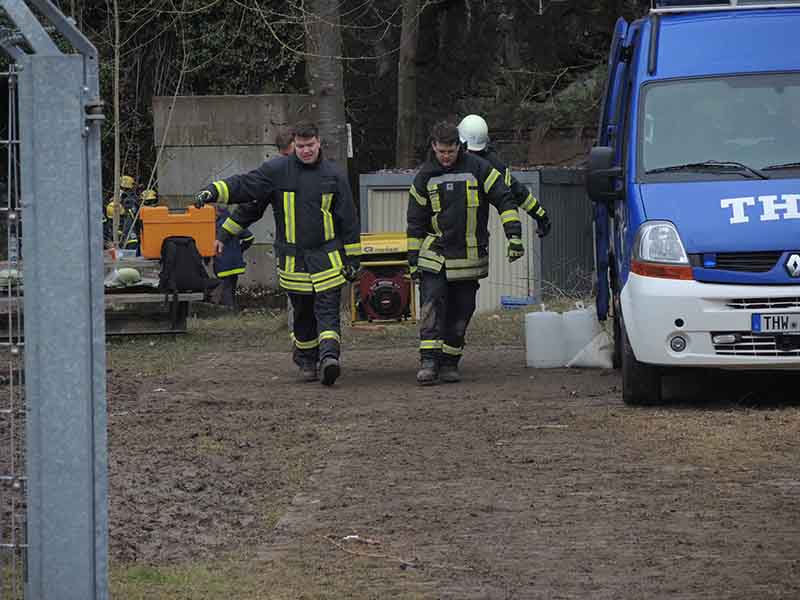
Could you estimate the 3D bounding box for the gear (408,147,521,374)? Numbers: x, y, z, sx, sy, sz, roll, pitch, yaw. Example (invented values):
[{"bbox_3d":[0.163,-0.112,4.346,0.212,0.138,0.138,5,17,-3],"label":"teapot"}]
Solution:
[{"bbox_3d":[0.440,-0.270,27.600,0.770,1.550,0.480,0,1,-5],"label":"gear"}]

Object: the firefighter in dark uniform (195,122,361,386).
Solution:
[{"bbox_3d":[-0.832,-0.315,27.700,1.120,1.810,0.580,0,1,0],"label":"firefighter in dark uniform"}]

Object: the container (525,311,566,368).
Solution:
[{"bbox_3d":[1.076,0.293,30.000,0.280,0.420,0.290,0,1,0],"label":"container"}]

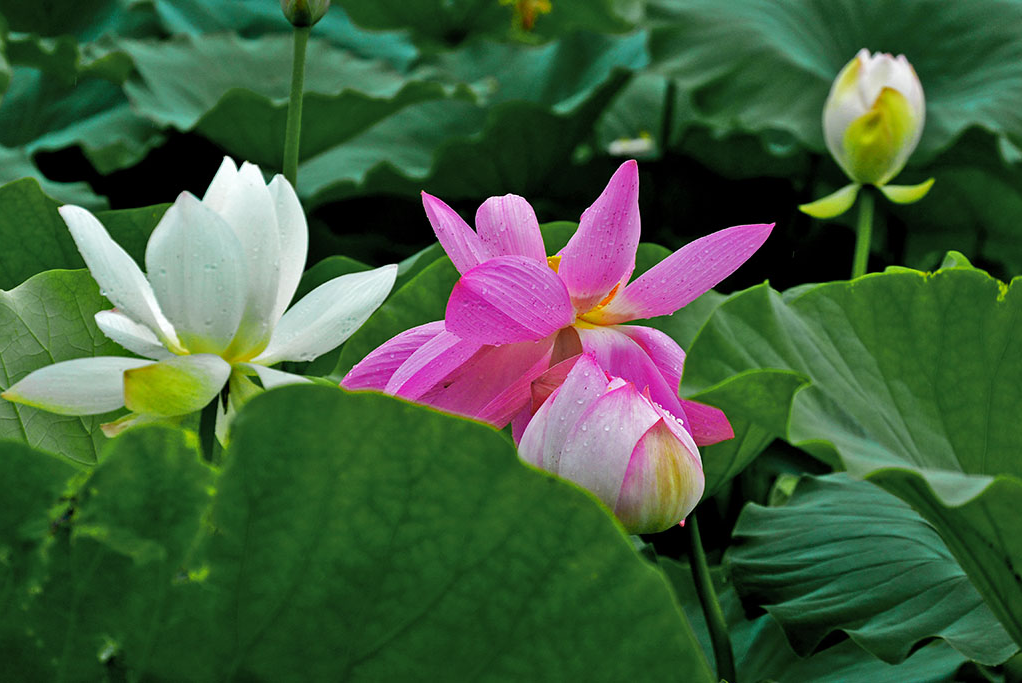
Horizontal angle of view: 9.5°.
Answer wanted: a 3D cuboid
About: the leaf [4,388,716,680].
[{"bbox_3d":[-0.079,0.109,3.200,0.380,0.190,0.250,0,10,0],"label":"leaf"}]

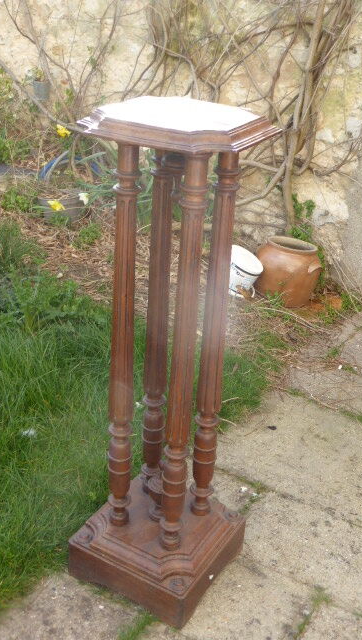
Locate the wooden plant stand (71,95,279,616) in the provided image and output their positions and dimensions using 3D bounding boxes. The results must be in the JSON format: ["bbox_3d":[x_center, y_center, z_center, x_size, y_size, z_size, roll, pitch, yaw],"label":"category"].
[{"bbox_3d":[-0.027,0.108,1.810,0.343,1.136,0.343,17,28,25],"label":"wooden plant stand"}]

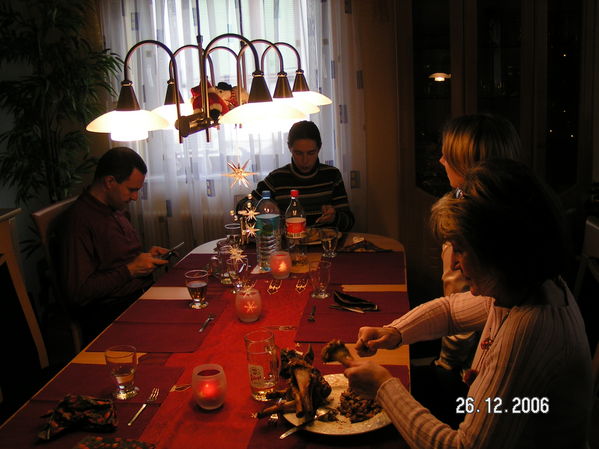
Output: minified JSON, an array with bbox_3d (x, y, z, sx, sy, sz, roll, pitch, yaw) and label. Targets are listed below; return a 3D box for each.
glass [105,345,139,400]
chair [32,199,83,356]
[{"bbox_3d":[-0.478,0.396,1.747,0.084,0.122,0.084,-1,14,8],"label":"glass"},{"bbox_3d":[-0.689,0.412,2.795,0.540,1.030,0.460,-1,13,9],"label":"chair"}]

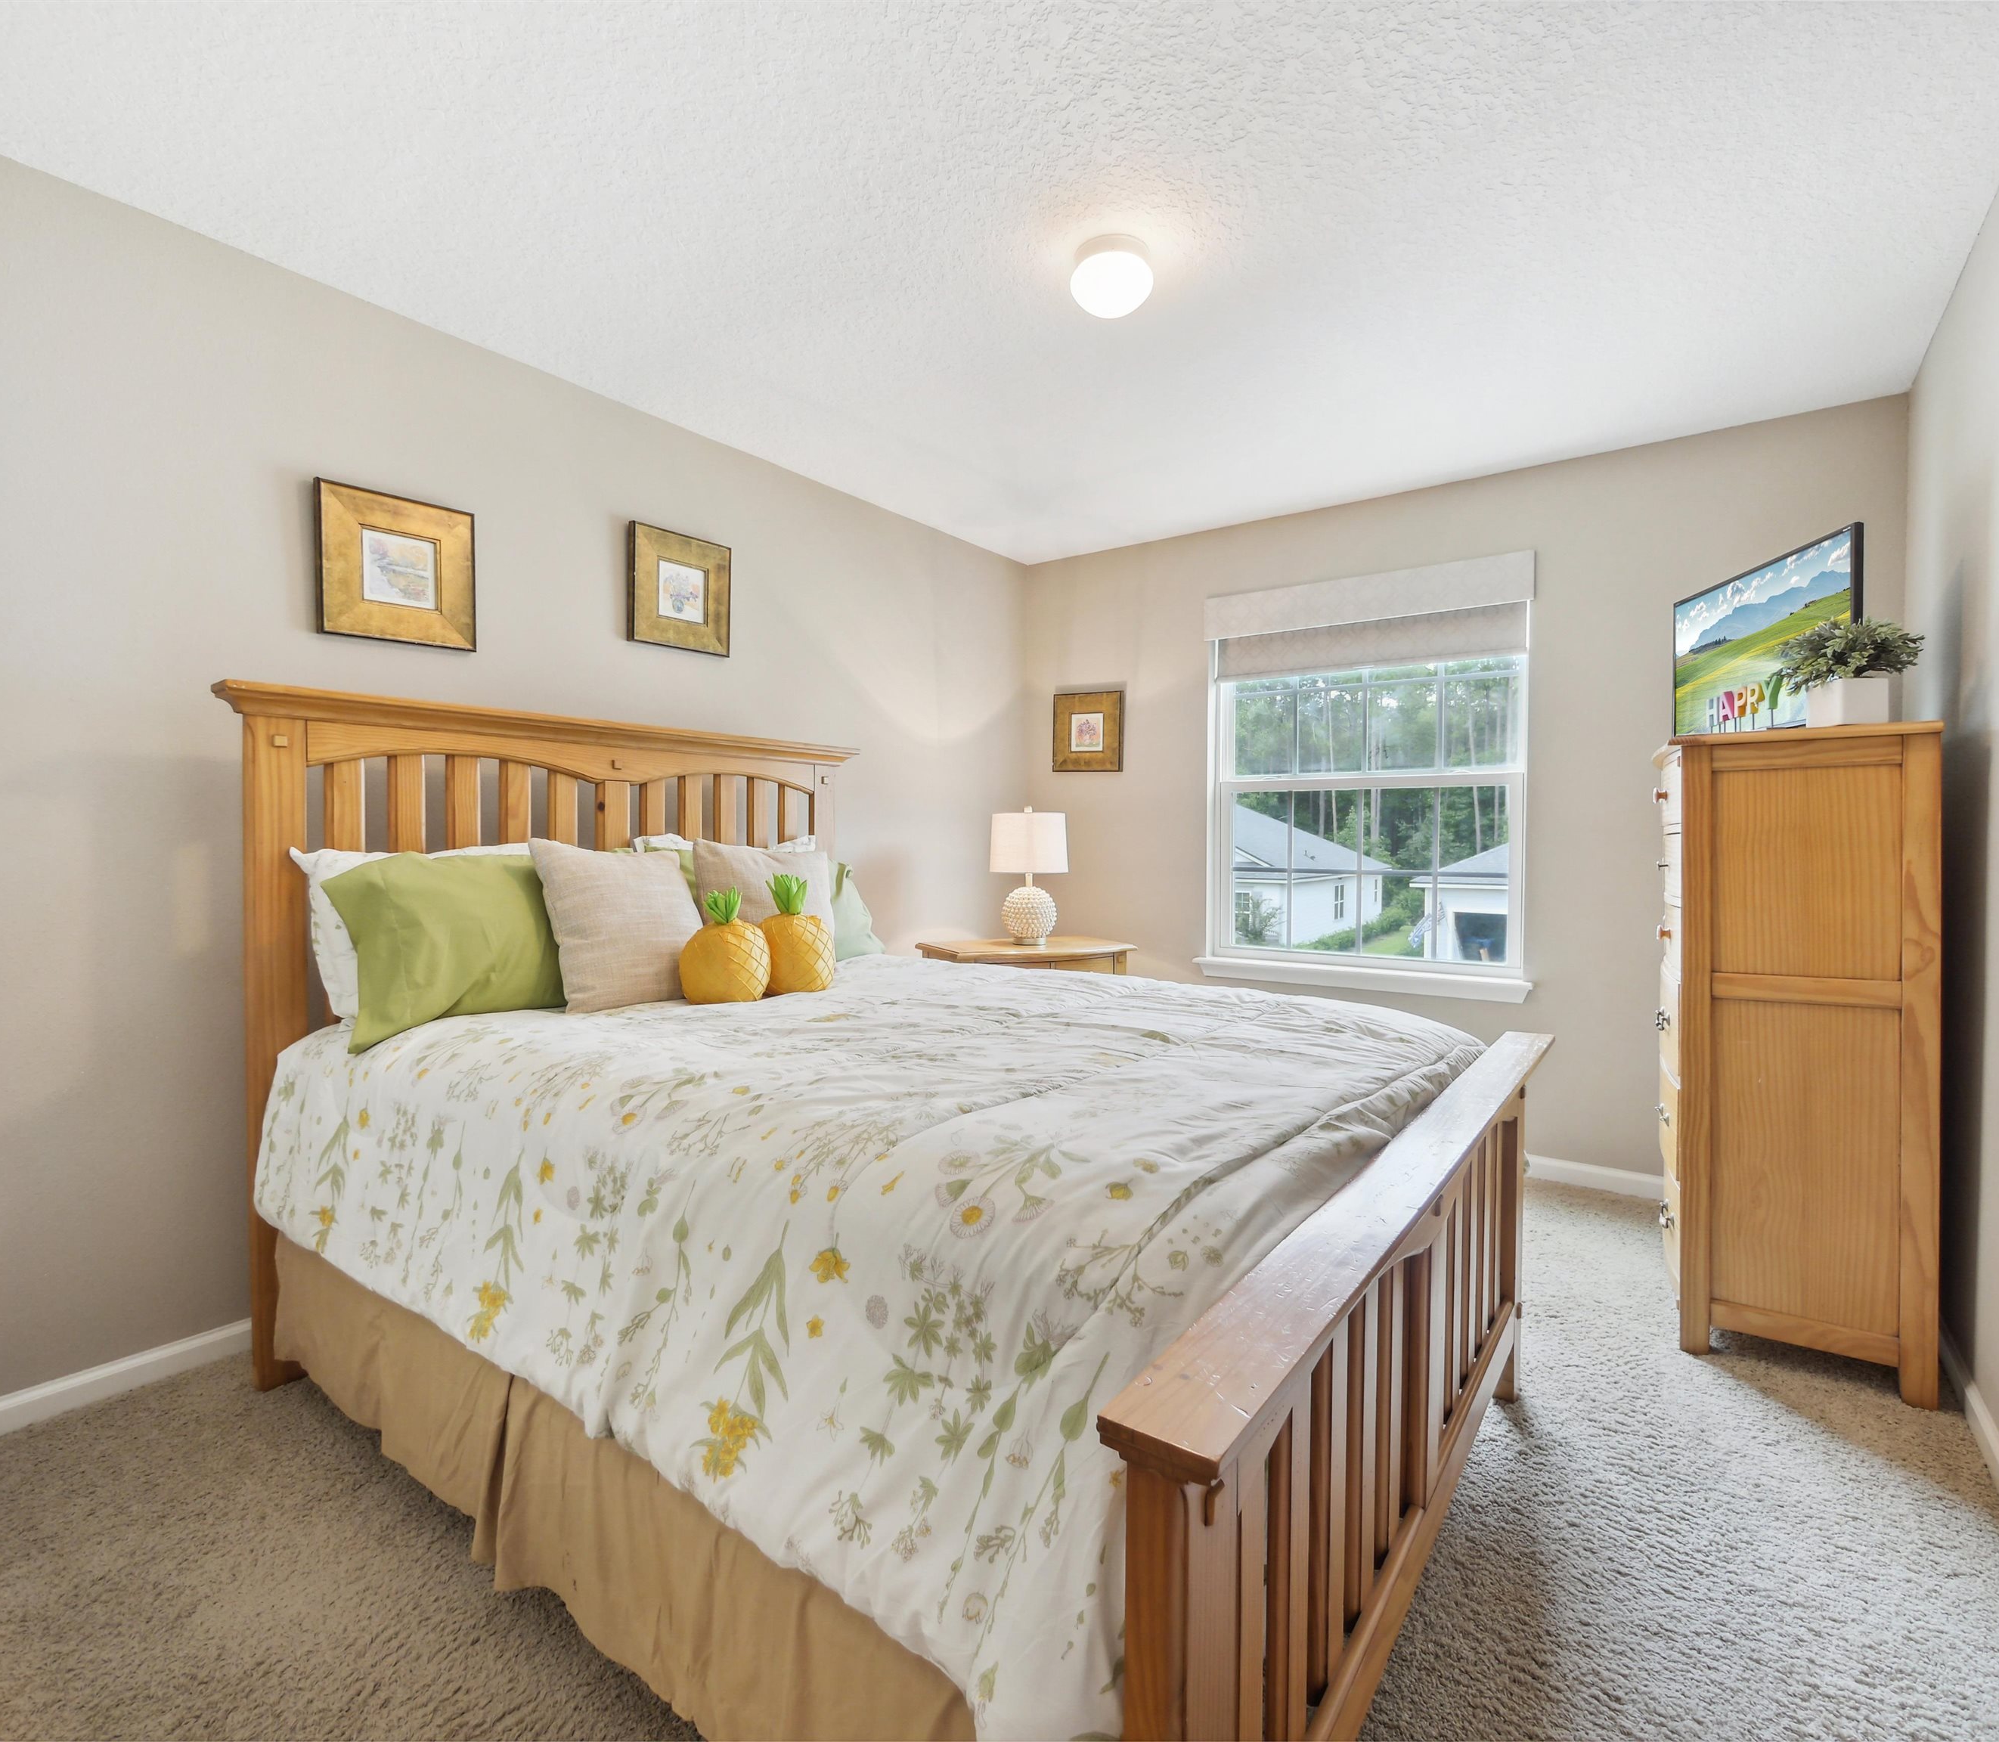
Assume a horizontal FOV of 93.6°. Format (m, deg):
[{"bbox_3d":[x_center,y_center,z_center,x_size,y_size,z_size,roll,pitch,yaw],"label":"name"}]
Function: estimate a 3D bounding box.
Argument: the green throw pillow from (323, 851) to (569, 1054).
[{"bbox_3d":[-1.141,0.163,2.206,0.170,0.430,0.690,-22,-12,35],"label":"green throw pillow"}]

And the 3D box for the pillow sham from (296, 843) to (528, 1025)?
[{"bbox_3d":[-1.224,0.137,2.269,0.170,0.430,0.700,-16,-9,36],"label":"pillow sham"}]

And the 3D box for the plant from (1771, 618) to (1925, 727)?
[{"bbox_3d":[1.862,-0.430,2.060,0.260,0.245,0.250,0,2,6],"label":"plant"}]

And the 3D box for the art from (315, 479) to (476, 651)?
[{"bbox_3d":[-1.472,-0.736,2.313,0.032,0.352,0.345,1,2,37],"label":"art"}]

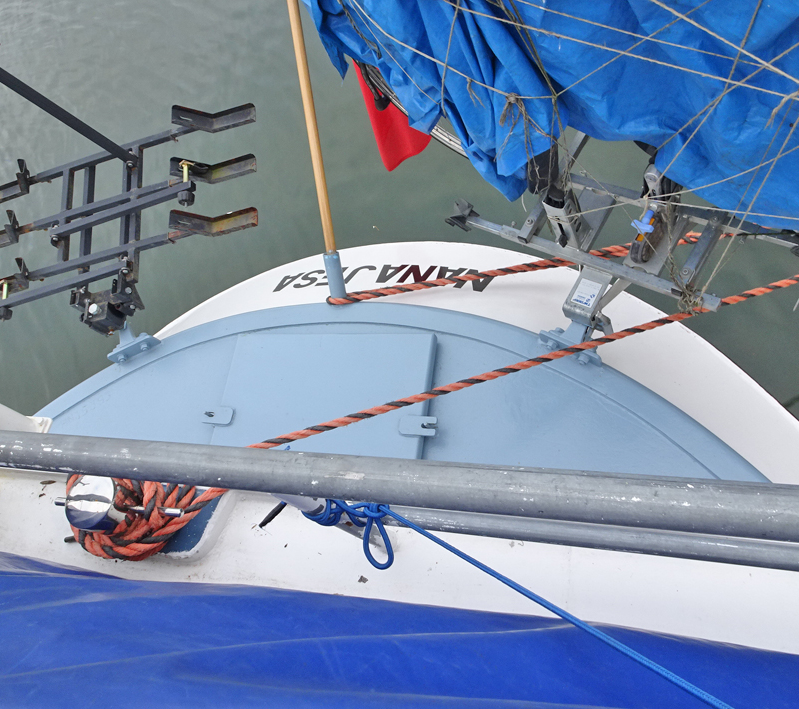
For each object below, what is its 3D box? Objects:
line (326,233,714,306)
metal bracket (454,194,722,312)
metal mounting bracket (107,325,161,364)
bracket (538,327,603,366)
[{"bbox_3d":[0.289,-0.231,1.833,1.080,0.070,0.080,-7,64,18],"label":"line"},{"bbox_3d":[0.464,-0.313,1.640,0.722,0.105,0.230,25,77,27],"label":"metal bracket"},{"bbox_3d":[-0.897,-0.035,2.191,0.176,0.085,0.115,-27,60,6],"label":"metal mounting bracket"},{"bbox_3d":[0.459,-0.029,1.721,0.176,0.080,0.100,28,77,28],"label":"bracket"}]

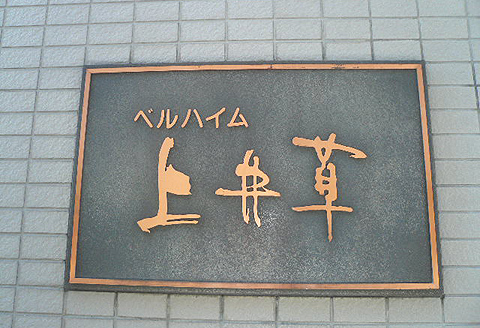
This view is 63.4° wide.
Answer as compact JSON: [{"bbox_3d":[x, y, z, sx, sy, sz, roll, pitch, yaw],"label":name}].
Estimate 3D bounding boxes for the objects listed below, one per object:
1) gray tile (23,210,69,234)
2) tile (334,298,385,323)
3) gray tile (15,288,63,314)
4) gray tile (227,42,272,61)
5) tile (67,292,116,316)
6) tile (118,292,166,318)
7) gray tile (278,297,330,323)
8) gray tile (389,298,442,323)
[{"bbox_3d":[-0.381,0.114,0.765,0.095,0.045,0.009,0,-11,3],"label":"gray tile"},{"bbox_3d":[0.215,0.263,0.704,0.095,0.045,0.010,0,-11,3],"label":"tile"},{"bbox_3d":[-0.380,0.260,0.738,0.095,0.045,0.009,0,-11,3],"label":"gray tile"},{"bbox_3d":[0.022,-0.232,0.807,0.095,0.045,0.009,0,-11,3],"label":"gray tile"},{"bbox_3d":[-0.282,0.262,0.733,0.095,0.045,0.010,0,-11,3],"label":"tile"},{"bbox_3d":[-0.183,0.263,0.727,0.095,0.045,0.010,0,-11,3],"label":"tile"},{"bbox_3d":[0.116,0.264,0.710,0.095,0.045,0.010,0,-11,3],"label":"gray tile"},{"bbox_3d":[0.313,0.261,0.698,0.095,0.045,0.010,0,-11,3],"label":"gray tile"}]

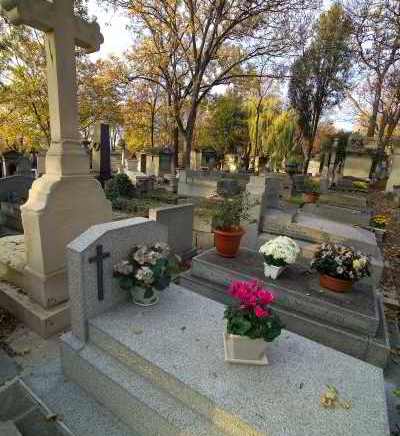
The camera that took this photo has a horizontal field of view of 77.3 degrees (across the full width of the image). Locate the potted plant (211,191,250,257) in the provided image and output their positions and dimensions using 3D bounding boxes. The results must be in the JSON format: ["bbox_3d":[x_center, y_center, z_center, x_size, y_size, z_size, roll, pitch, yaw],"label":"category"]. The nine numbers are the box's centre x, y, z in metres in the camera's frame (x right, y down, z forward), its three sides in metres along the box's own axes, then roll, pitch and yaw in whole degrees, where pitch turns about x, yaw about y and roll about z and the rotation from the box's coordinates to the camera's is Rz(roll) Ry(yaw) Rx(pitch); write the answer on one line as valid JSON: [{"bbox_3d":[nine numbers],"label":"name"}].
[{"bbox_3d":[0.374,0.071,2.892,0.451,0.759,0.429,5,13,7],"label":"potted plant"}]

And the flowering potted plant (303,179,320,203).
[{"bbox_3d":[2.516,-0.621,5.622,0.382,0.530,0.382,9,14,23],"label":"flowering potted plant"}]

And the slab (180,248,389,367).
[{"bbox_3d":[0.844,0.730,2.675,1.870,0.369,0.960,12,15,31],"label":"slab"}]

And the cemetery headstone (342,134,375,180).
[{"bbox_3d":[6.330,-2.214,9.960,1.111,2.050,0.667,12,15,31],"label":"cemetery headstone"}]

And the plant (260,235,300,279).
[{"bbox_3d":[0.767,0.381,2.455,0.378,0.397,0.378,8,14,18],"label":"plant"}]

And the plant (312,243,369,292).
[{"bbox_3d":[1.303,0.436,2.299,0.487,0.425,0.439,11,15,31],"label":"plant"}]

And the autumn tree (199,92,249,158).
[{"bbox_3d":[2.963,-9.966,28.933,5.760,8.404,5.760,5,13,4],"label":"autumn tree"}]

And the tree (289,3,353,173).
[{"bbox_3d":[7.699,-7.887,16.484,3.286,10.643,3.286,9,14,21],"label":"tree"}]

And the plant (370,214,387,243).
[{"bbox_3d":[2.618,0.148,3.636,0.233,0.407,0.233,13,16,35],"label":"plant"}]

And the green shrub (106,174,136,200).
[{"bbox_3d":[-2.440,-0.934,7.564,0.908,0.756,0.908,-1,14,-18],"label":"green shrub"}]

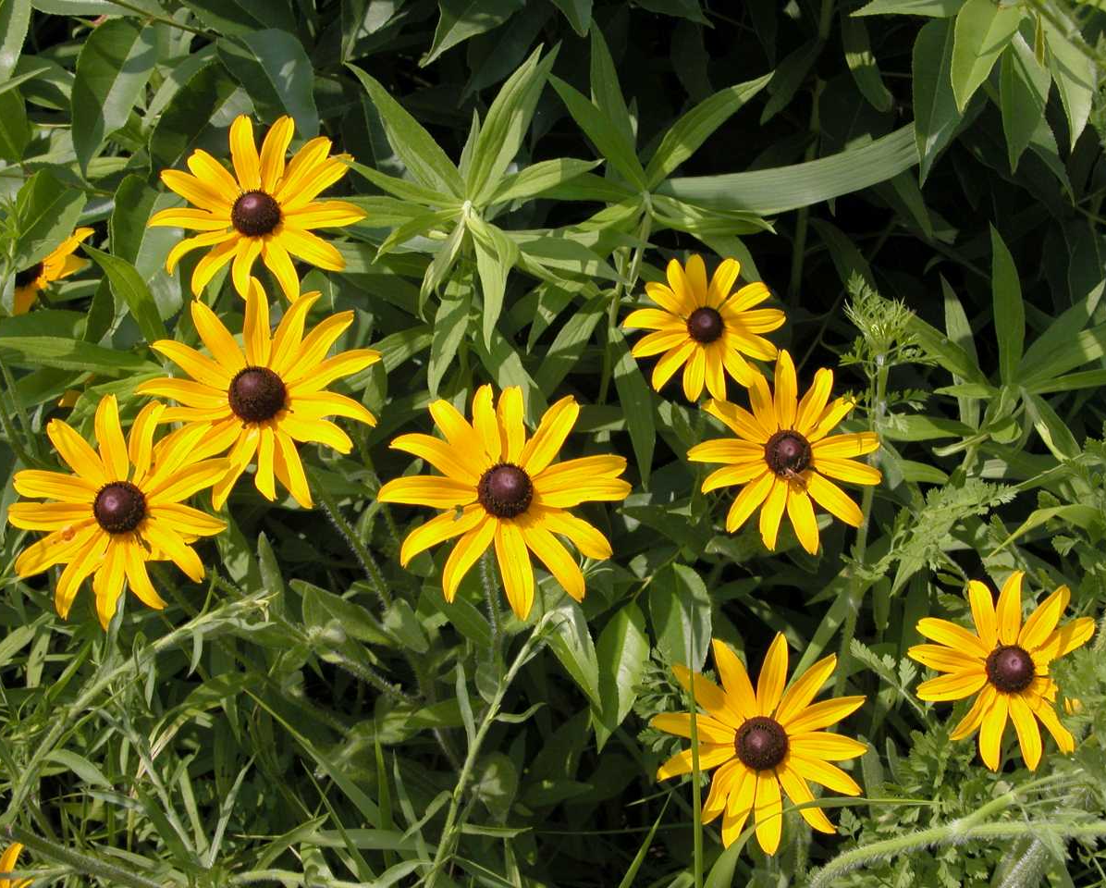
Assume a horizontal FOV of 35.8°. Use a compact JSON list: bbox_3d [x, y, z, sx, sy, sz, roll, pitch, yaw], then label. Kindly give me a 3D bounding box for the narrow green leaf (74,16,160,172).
[{"bbox_3d":[-0.188,-0.150,0.738,0.032,0.016,0.081,13,72,10],"label":"narrow green leaf"}]

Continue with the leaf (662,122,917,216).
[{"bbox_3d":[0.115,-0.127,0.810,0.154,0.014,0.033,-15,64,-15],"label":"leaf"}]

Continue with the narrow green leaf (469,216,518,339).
[{"bbox_3d":[-0.023,-0.060,0.615,0.015,0.044,0.014,-6,0,-2],"label":"narrow green leaf"}]

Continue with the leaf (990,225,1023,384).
[{"bbox_3d":[0.201,-0.063,0.760,0.014,0.010,0.078,-2,75,-1],"label":"leaf"}]

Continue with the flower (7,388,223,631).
[{"bbox_3d":[-0.142,0.022,0.560,0.072,0.076,0.026,0,-7,-13],"label":"flower"}]

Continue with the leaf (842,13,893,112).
[{"bbox_3d":[0.162,-0.196,0.870,0.015,0.012,0.063,-13,71,-6],"label":"leaf"}]

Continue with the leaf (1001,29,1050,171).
[{"bbox_3d":[0.190,-0.138,0.690,0.019,0.057,0.012,3,0,15],"label":"leaf"}]

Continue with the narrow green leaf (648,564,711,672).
[{"bbox_3d":[0.047,0.066,0.618,0.022,0.050,0.012,-9,17,3],"label":"narrow green leaf"}]

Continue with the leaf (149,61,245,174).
[{"bbox_3d":[-0.139,-0.126,0.665,0.022,0.054,0.012,30,-11,-15],"label":"leaf"}]

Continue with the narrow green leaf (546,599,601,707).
[{"bbox_3d":[0.008,0.072,0.588,0.015,0.041,0.014,-19,7,-2],"label":"narrow green leaf"}]

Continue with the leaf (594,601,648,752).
[{"bbox_3d":[0.026,0.088,0.652,0.020,0.013,0.060,15,75,-1],"label":"leaf"}]

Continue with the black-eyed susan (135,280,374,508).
[{"bbox_3d":[-0.098,-0.017,0.570,0.081,0.077,0.026,0,-4,-9],"label":"black-eyed susan"}]

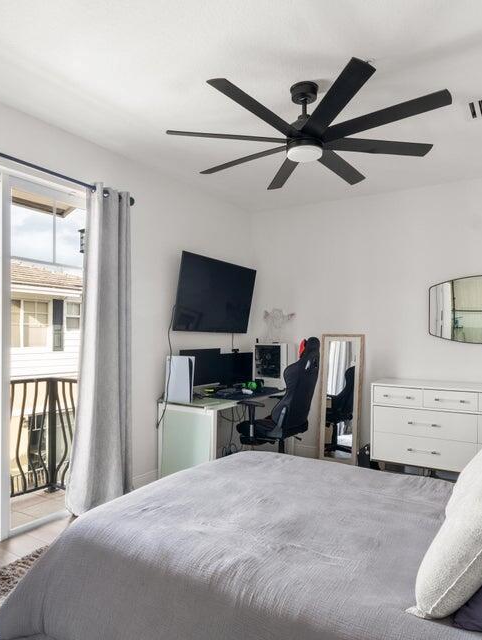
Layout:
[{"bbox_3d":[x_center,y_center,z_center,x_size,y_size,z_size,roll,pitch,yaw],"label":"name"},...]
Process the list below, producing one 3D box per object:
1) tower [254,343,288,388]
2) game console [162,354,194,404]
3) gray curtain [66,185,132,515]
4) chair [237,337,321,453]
[{"bbox_3d":[0.325,0.478,4.632,0.390,0.460,0.200,-1,-2,34],"label":"tower"},{"bbox_3d":[-0.490,0.482,3.532,0.260,0.390,0.104,-1,-2,32],"label":"game console"},{"bbox_3d":[-1.024,0.198,3.112,0.160,2.360,0.510,-1,-2,34],"label":"gray curtain"},{"bbox_3d":[0.348,0.790,3.674,0.690,1.290,0.670,-1,-2,34],"label":"chair"}]

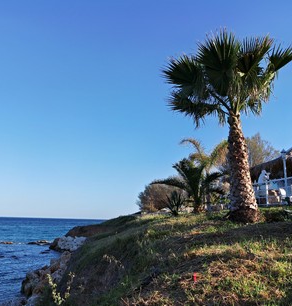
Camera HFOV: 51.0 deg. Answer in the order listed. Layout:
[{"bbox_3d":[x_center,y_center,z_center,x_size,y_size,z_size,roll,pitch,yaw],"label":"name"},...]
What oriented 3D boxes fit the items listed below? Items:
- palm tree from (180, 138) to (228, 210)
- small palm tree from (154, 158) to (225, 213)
[{"bbox_3d":[2.759,0.958,14.150,2.400,3.250,2.400,1,-12,0],"label":"palm tree"},{"bbox_3d":[1.625,1.206,11.510,2.650,1.950,2.500,1,-12,0],"label":"small palm tree"}]

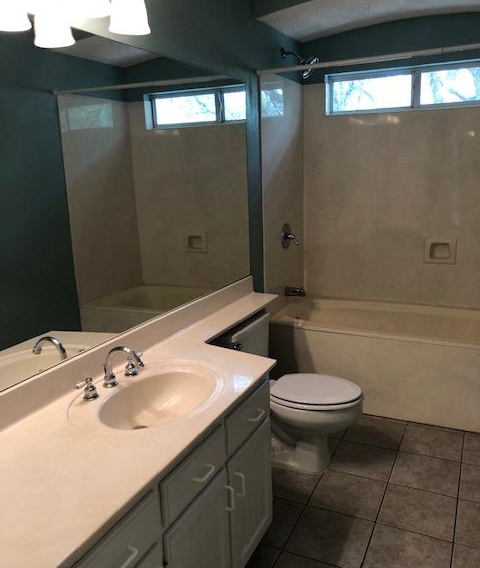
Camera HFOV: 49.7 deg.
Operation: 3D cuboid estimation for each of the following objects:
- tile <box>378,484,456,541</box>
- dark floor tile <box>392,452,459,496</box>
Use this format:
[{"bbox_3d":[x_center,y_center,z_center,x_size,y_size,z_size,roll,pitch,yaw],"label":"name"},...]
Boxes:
[{"bbox_3d":[0.779,0.993,2.267,0.303,0.010,0.303,4,14,25],"label":"tile"},{"bbox_3d":[0.914,0.932,2.543,0.305,0.012,0.305,4,14,25],"label":"dark floor tile"}]

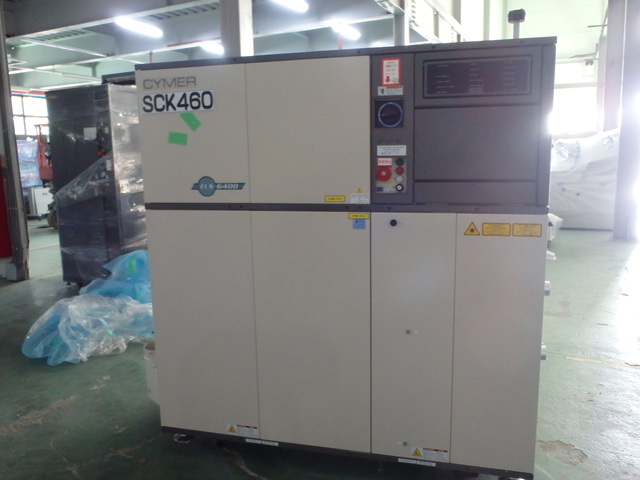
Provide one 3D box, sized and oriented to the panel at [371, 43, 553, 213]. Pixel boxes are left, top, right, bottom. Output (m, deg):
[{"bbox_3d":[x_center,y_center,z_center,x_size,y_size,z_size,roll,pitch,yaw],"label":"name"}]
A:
[{"bbox_3d":[0.530,-0.413,1.992,0.668,0.615,0.060,1,9,14],"label":"panel"}]

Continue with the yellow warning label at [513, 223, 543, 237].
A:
[{"bbox_3d":[0.793,-0.037,1.982,0.105,0.051,0.004,1,9,14],"label":"yellow warning label"}]

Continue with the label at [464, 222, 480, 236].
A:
[{"bbox_3d":[0.597,-0.044,2.032,0.062,0.053,0.004,1,9,14],"label":"label"}]

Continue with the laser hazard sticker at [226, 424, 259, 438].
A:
[{"bbox_3d":[-0.362,0.892,2.427,0.152,0.050,0.004,1,9,14],"label":"laser hazard sticker"}]

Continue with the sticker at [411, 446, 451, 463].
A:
[{"bbox_3d":[0.470,0.915,2.213,0.153,0.050,0.004,1,9,14],"label":"sticker"}]

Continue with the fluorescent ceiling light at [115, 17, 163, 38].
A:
[{"bbox_3d":[-3.776,-4.437,10.800,0.200,0.100,1.220,4,10,28],"label":"fluorescent ceiling light"}]

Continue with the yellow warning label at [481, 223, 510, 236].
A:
[{"bbox_3d":[0.685,-0.040,2.009,0.106,0.051,0.004,1,9,14],"label":"yellow warning label"}]

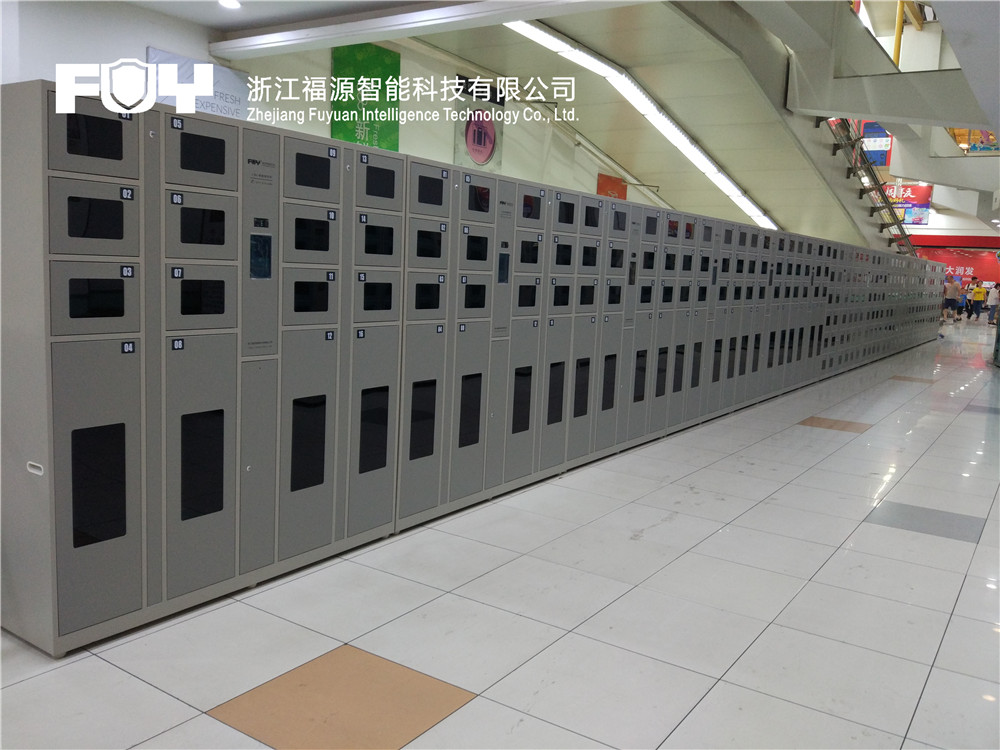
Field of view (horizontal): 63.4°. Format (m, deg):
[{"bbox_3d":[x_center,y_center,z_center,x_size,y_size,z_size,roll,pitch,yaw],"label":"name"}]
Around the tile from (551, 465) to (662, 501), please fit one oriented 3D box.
[{"bbox_3d":[0.708,0.717,5.265,0.590,0.010,0.590,8,9,34],"label":"tile"}]

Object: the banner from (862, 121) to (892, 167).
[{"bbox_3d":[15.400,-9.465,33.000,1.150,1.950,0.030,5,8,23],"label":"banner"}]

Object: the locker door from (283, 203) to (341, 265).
[{"bbox_3d":[-0.827,-0.607,3.518,0.030,0.245,0.315,8,9,34],"label":"locker door"}]

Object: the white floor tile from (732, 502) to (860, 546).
[{"bbox_3d":[1.717,0.860,4.676,0.600,0.012,0.600,7,9,34],"label":"white floor tile"}]

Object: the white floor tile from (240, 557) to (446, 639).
[{"bbox_3d":[-0.638,0.931,3.390,0.600,0.012,0.600,7,9,34],"label":"white floor tile"}]

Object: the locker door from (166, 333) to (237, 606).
[{"bbox_3d":[-1.181,0.350,3.205,0.020,1.021,0.315,7,9,34],"label":"locker door"}]

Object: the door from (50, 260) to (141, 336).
[{"bbox_3d":[-1.340,-0.255,2.685,0.020,0.239,0.302,8,9,34],"label":"door"}]

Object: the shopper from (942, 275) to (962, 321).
[{"bbox_3d":[16.764,-2.837,30.000,0.560,1.720,0.380,8,9,37],"label":"shopper"}]

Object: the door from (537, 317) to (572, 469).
[{"bbox_3d":[0.370,0.125,5.397,0.030,1.018,0.322,8,9,34],"label":"door"}]

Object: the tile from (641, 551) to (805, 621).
[{"bbox_3d":[1.031,0.961,3.707,0.600,0.010,0.600,7,9,34],"label":"tile"}]

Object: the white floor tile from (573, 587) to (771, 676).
[{"bbox_3d":[0.694,1.012,3.228,0.600,0.012,0.600,7,9,34],"label":"white floor tile"}]

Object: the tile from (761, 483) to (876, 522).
[{"bbox_3d":[2.059,0.811,5.174,0.600,0.012,0.600,8,9,34],"label":"tile"}]

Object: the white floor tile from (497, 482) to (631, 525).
[{"bbox_3d":[0.391,0.782,4.860,0.600,0.012,0.600,7,9,34],"label":"white floor tile"}]

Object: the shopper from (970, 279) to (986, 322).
[{"bbox_3d":[19.876,-3.082,33.600,0.550,1.650,0.360,8,9,34],"label":"shopper"}]

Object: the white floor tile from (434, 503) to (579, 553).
[{"bbox_3d":[0.048,0.832,4.370,0.600,0.012,0.600,7,9,34],"label":"white floor tile"}]

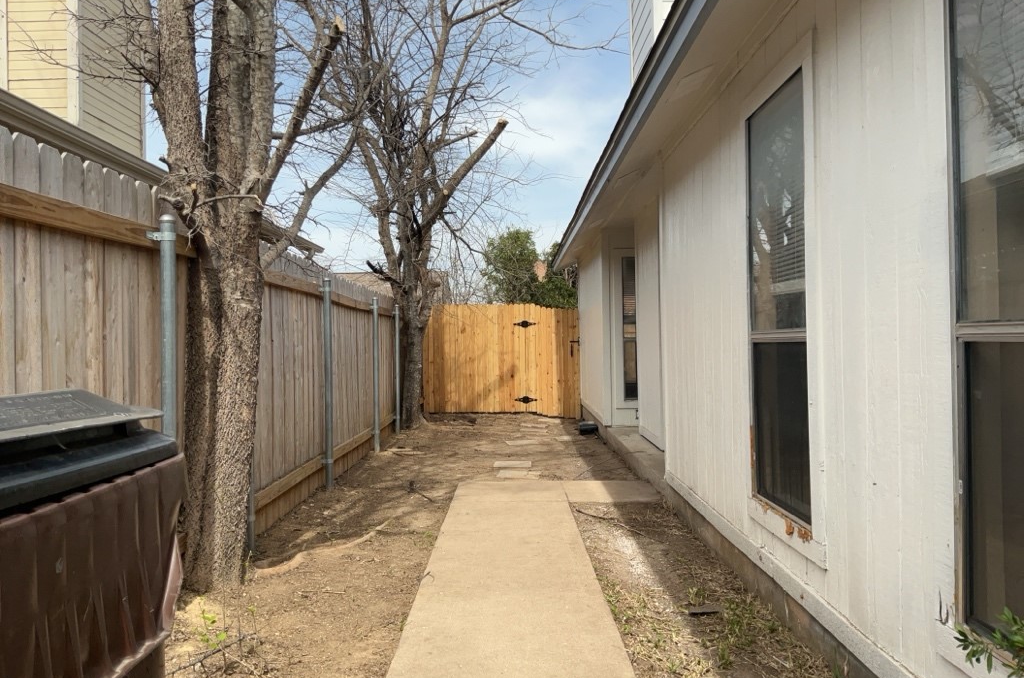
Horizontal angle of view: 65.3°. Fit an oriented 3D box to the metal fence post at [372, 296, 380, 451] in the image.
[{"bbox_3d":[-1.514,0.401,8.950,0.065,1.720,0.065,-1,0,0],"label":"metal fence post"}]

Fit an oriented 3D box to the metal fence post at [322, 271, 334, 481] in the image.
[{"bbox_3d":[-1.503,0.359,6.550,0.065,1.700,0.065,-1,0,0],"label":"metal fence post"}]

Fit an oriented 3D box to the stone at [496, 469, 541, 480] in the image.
[{"bbox_3d":[0.062,1.200,7.030,0.350,0.040,0.350,-1,0,7],"label":"stone"}]

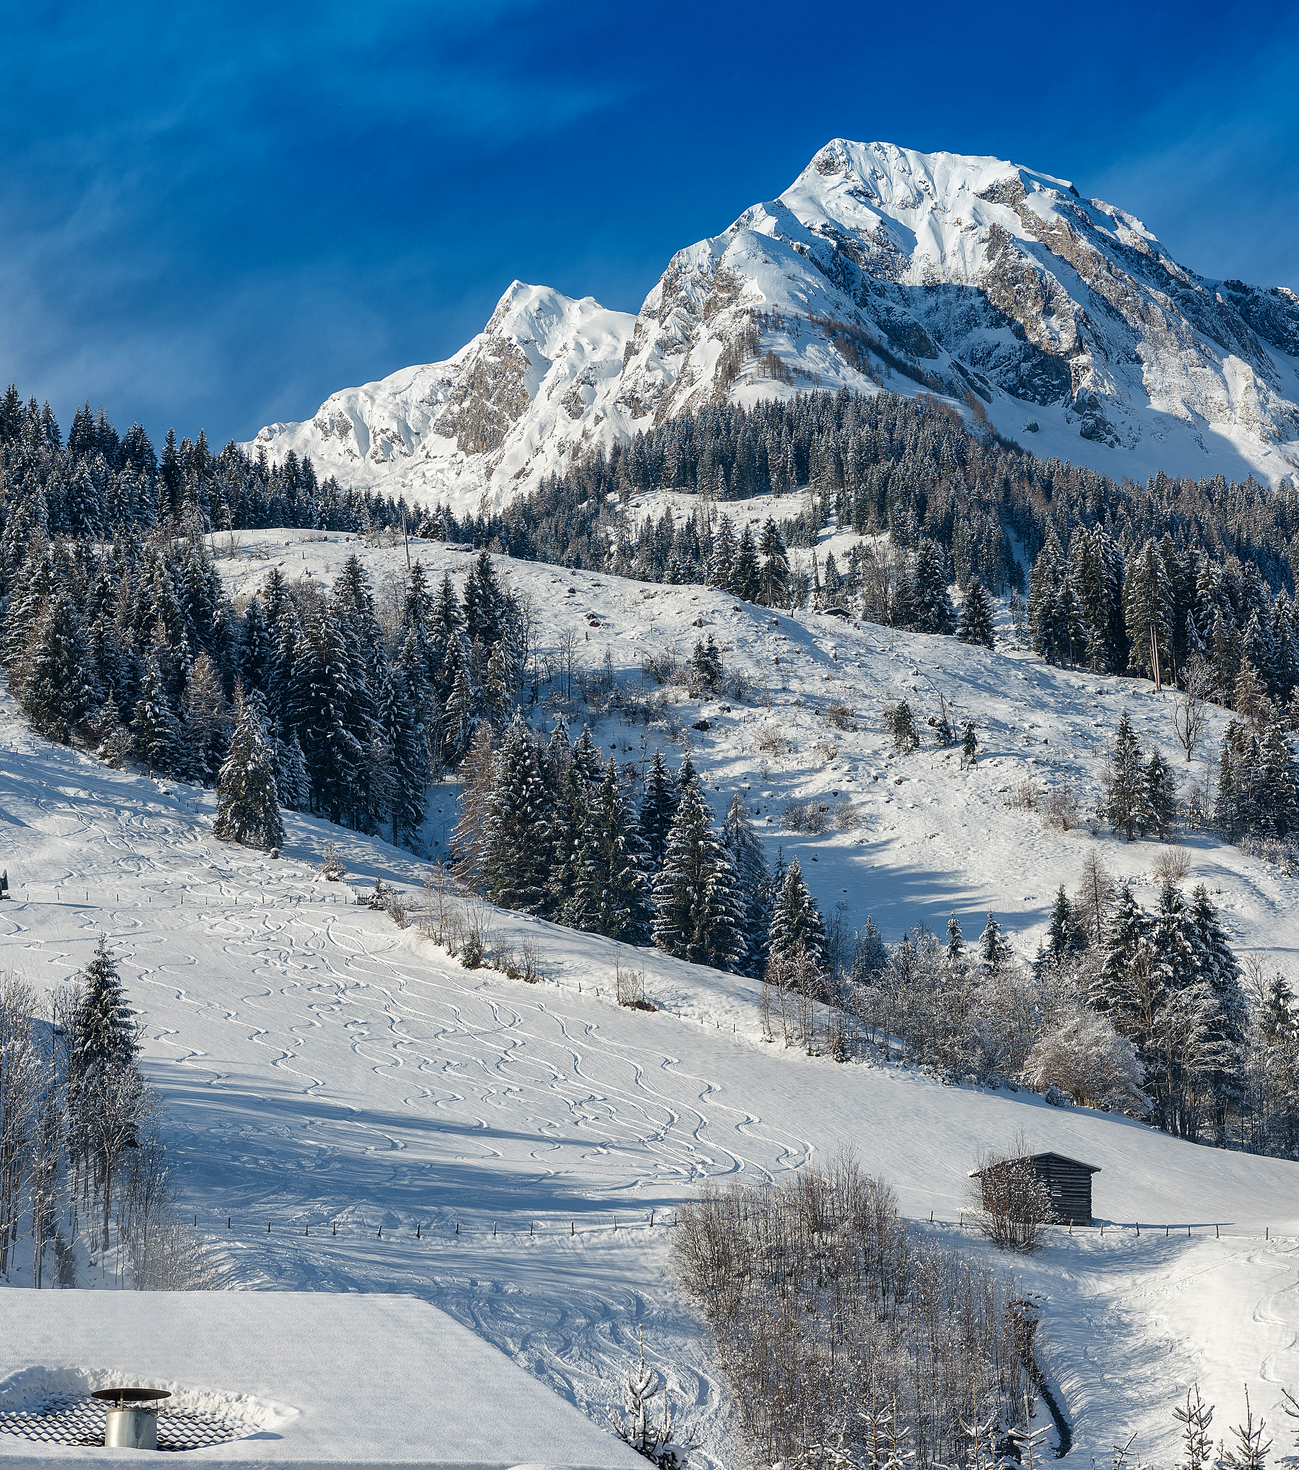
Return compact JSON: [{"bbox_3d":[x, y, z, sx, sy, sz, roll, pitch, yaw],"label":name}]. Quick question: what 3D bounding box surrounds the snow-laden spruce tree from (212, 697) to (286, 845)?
[{"bbox_3d":[-45.300,4.190,485.000,7.900,17.400,7.900,0,-11,0],"label":"snow-laden spruce tree"}]

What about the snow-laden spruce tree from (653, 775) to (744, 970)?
[{"bbox_3d":[4.470,13.340,405.000,8.400,17.900,8.400,0,-11,0],"label":"snow-laden spruce tree"}]

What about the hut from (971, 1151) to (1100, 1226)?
[{"bbox_3d":[22.950,26.990,255.000,6.200,4.400,6.300,2,-11,-12],"label":"hut"}]

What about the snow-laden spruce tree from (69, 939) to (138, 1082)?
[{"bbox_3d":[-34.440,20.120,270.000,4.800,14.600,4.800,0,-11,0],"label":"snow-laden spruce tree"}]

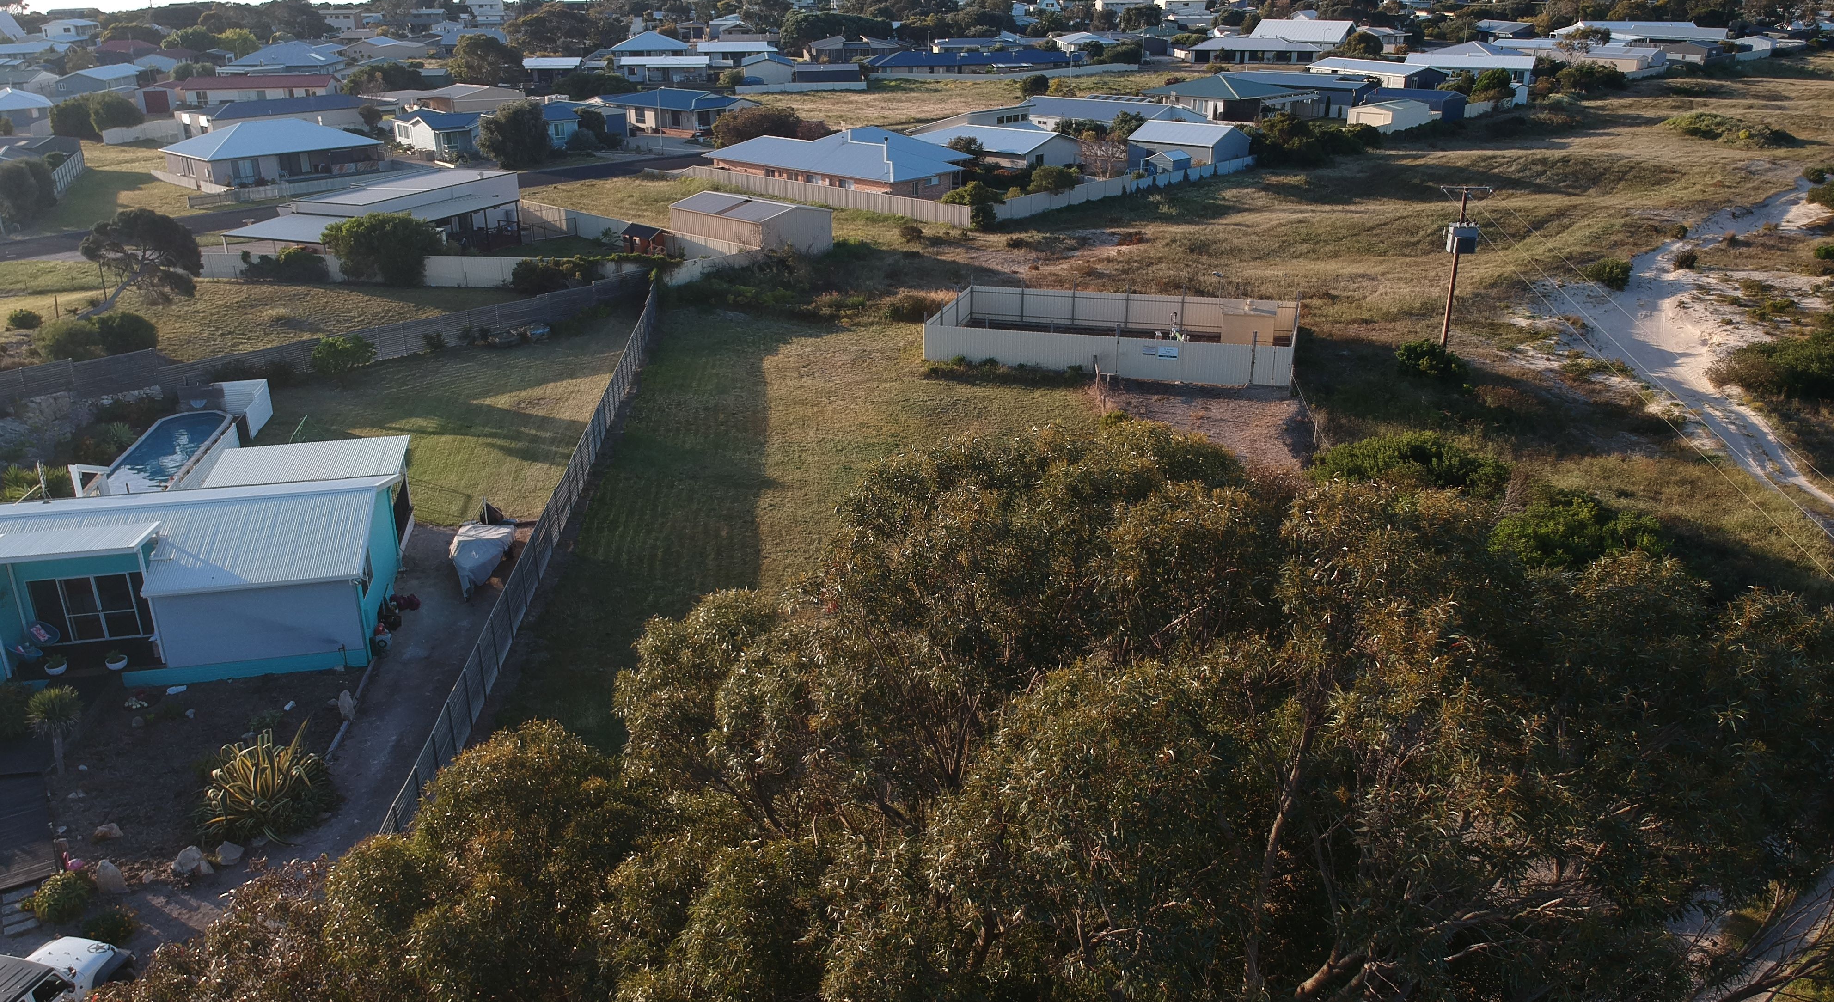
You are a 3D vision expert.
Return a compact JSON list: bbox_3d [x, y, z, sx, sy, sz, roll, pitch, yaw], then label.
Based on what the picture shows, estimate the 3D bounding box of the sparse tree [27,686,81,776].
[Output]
[{"bbox_3d":[-21.346,5.740,32.973,1.350,2.480,1.350,-16,27,-34],"label":"sparse tree"}]

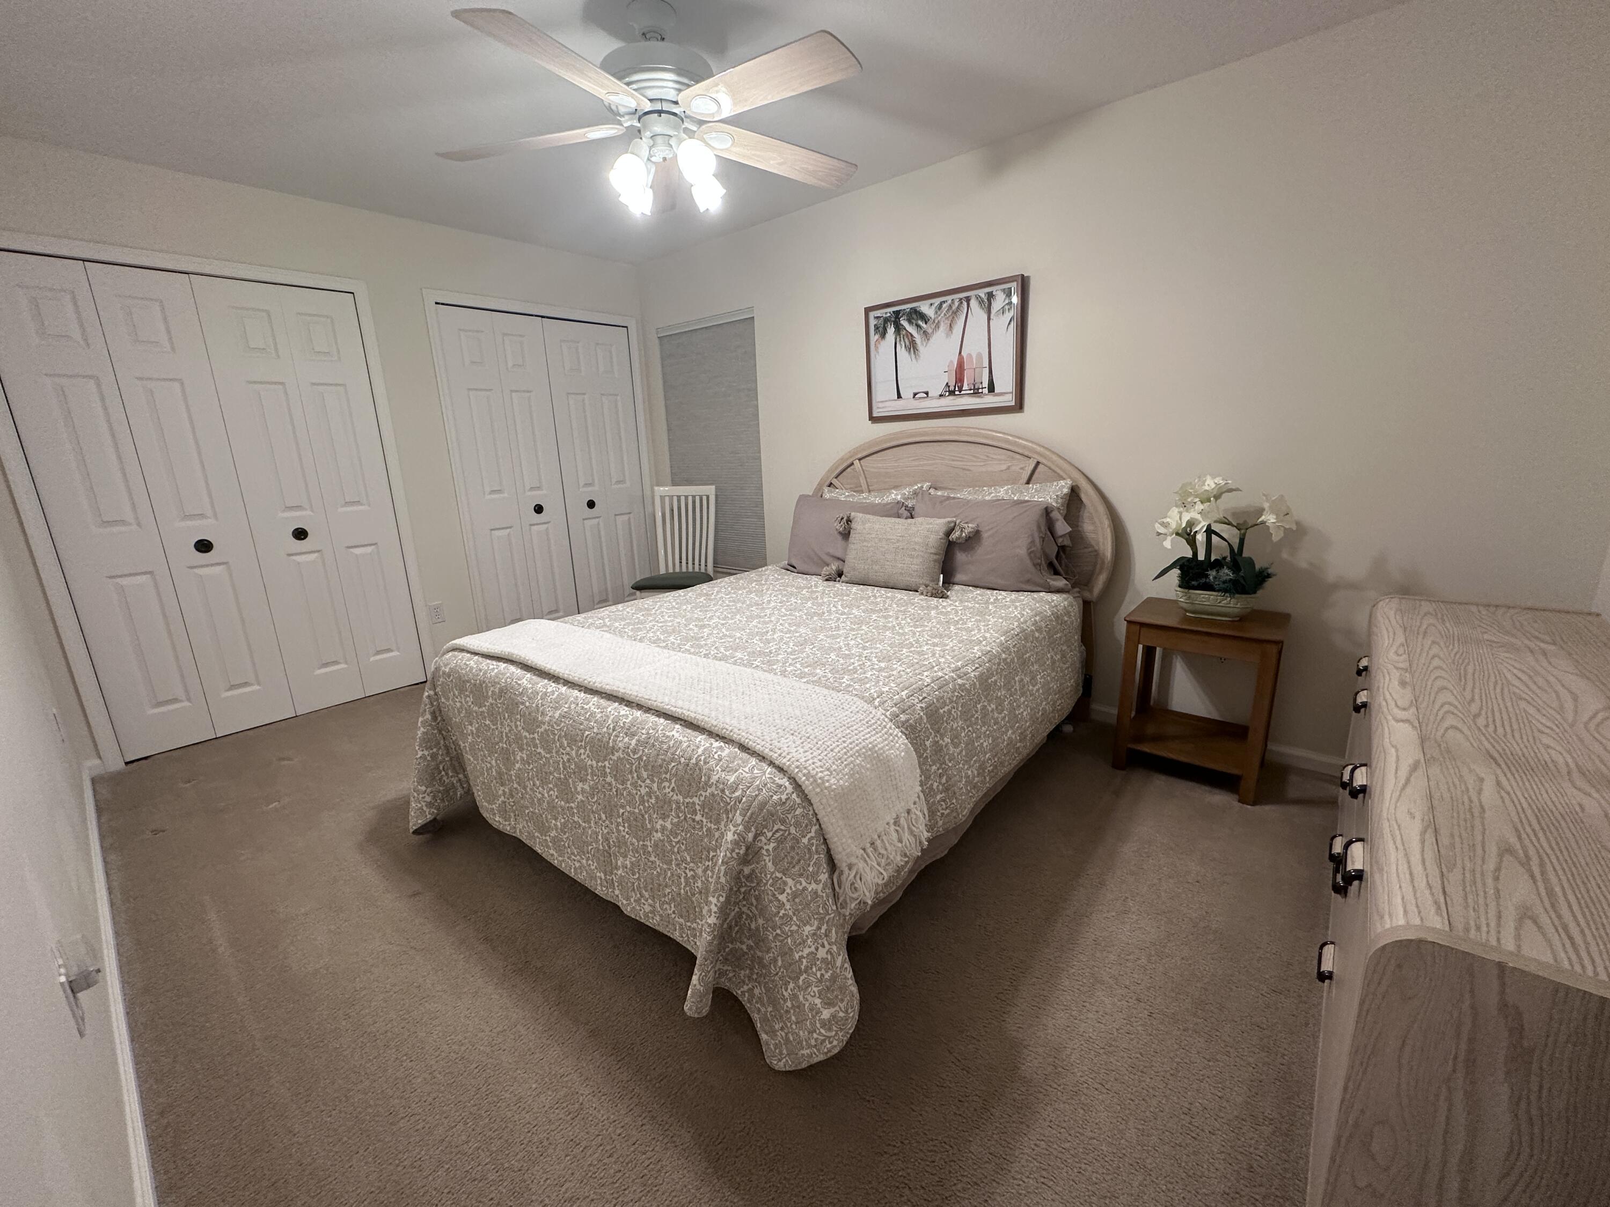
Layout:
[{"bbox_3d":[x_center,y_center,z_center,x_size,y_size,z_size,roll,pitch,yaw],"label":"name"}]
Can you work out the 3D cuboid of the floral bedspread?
[{"bbox_3d":[-0.065,0.352,2.509,1.700,0.580,2.110,10,18,40],"label":"floral bedspread"}]

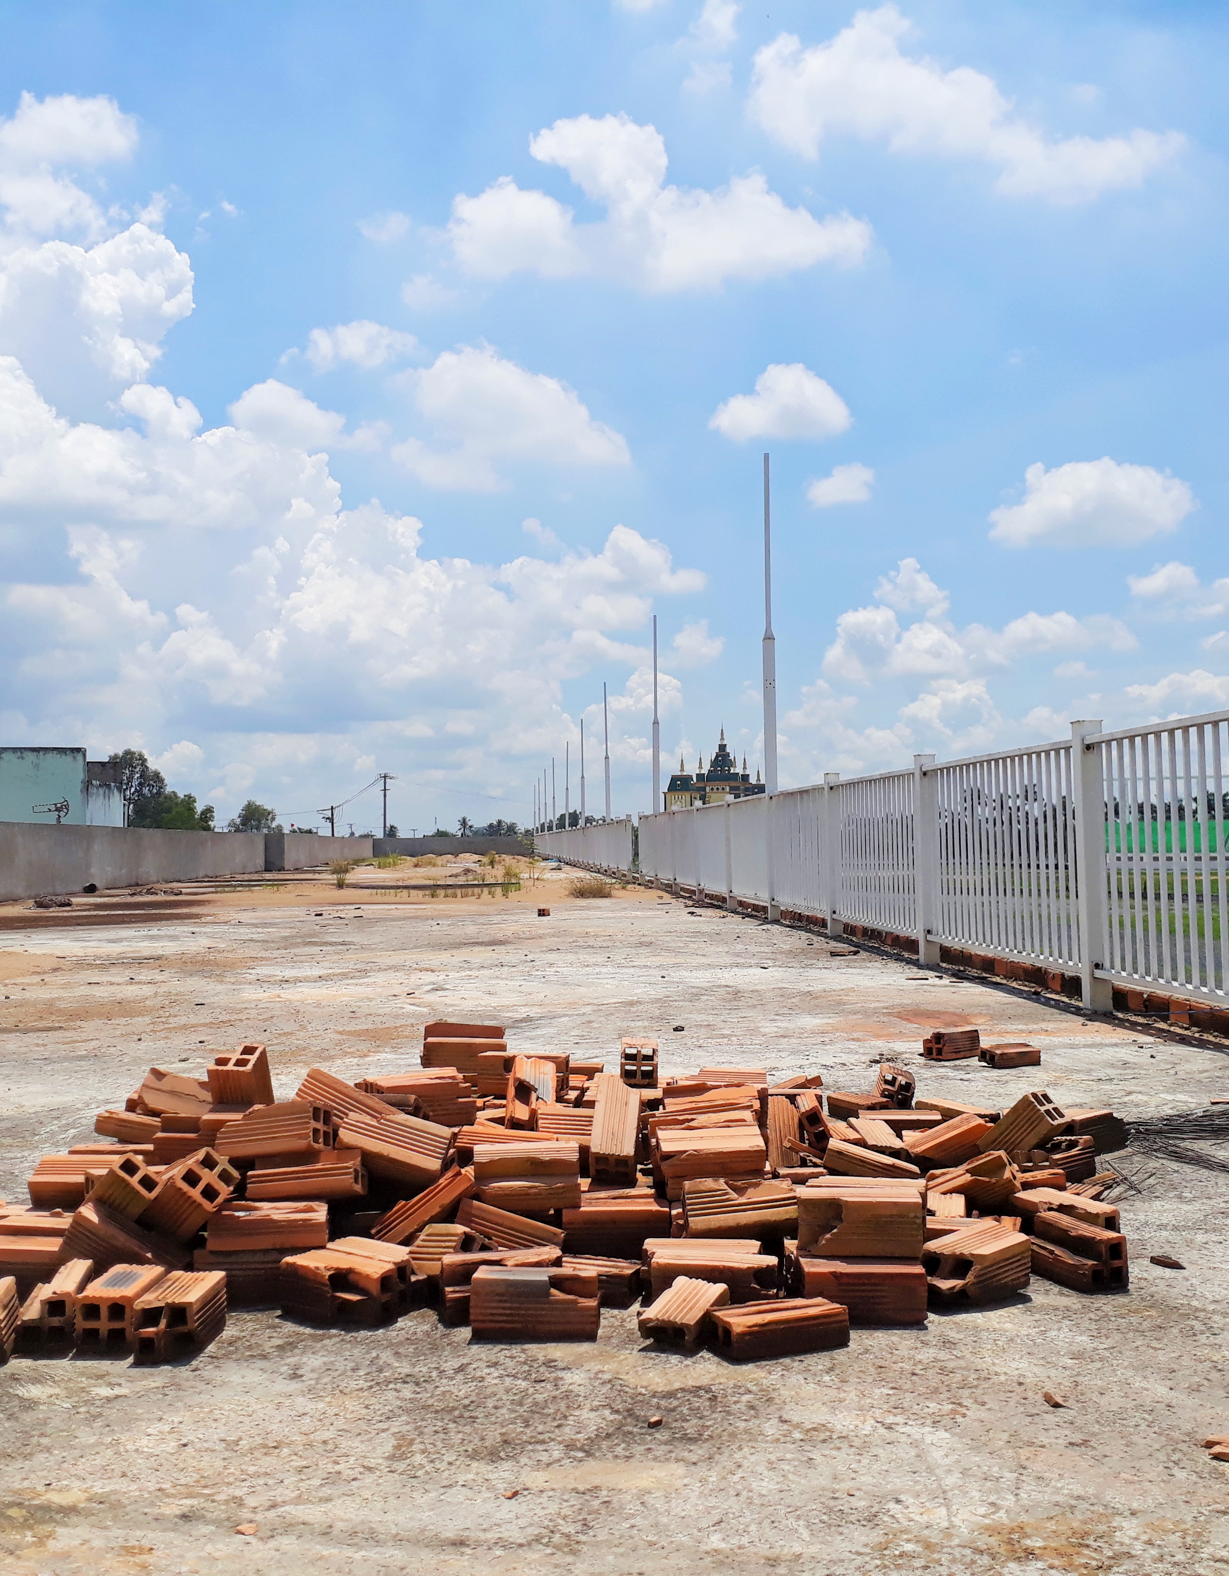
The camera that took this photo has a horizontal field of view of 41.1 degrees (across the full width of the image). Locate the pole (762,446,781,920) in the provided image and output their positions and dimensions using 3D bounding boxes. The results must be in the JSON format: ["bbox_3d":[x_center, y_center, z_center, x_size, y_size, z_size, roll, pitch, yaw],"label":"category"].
[{"bbox_3d":[1.421,-0.923,14.922,0.095,4.250,0.095,-1,-2,-4],"label":"pole"}]

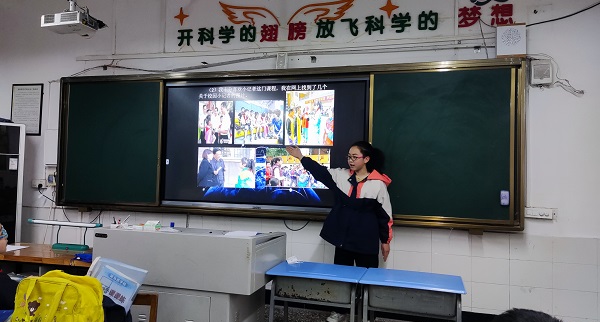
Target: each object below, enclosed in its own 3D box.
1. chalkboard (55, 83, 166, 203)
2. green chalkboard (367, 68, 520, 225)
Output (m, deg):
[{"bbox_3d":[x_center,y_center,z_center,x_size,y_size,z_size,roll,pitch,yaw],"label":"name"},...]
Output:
[{"bbox_3d":[-1.901,-0.172,4.346,1.175,1.250,0.070,1,-1,15],"label":"chalkboard"},{"bbox_3d":[1.149,-0.117,3.503,1.165,1.250,0.070,1,-1,15],"label":"green chalkboard"}]

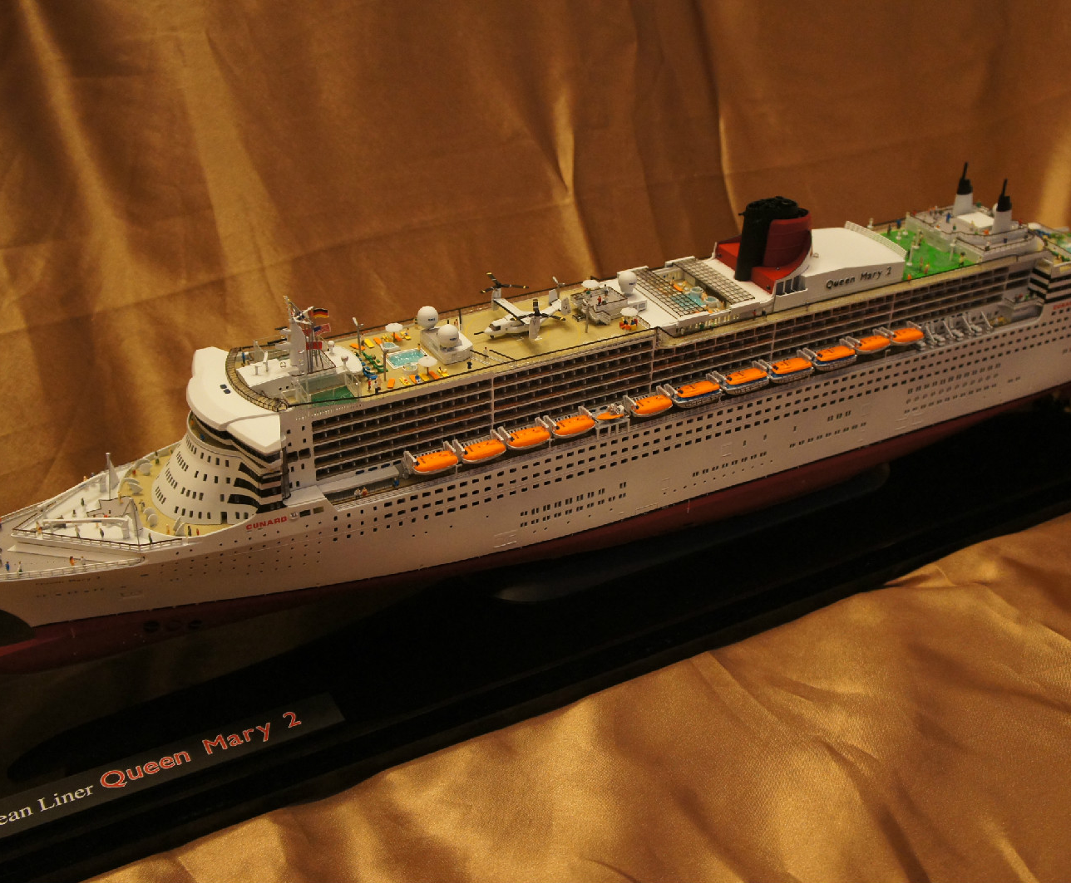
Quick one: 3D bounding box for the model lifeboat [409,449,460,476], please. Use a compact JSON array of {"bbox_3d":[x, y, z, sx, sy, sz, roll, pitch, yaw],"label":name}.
[{"bbox_3d":[-0.051,0.011,0.619,0.025,0.009,0.011,-15,35,-24],"label":"model lifeboat"}]

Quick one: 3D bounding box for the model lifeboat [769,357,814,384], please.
[{"bbox_3d":[0.156,-0.043,0.740,0.033,0.011,0.013,-15,36,-24],"label":"model lifeboat"}]

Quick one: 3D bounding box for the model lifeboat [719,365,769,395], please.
[{"bbox_3d":[0.124,-0.036,0.724,0.033,0.011,0.013,-15,36,-24],"label":"model lifeboat"}]

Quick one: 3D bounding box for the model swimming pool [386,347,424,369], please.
[{"bbox_3d":[-0.069,-0.045,0.656,0.022,0.002,0.016,-15,36,-24],"label":"model swimming pool"}]

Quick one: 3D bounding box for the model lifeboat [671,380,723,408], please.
[{"bbox_3d":[0.094,-0.028,0.711,0.033,0.011,0.013,-15,36,-24],"label":"model lifeboat"}]

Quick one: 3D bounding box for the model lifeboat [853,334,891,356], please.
[{"bbox_3d":[0.204,-0.058,0.736,0.025,0.009,0.011,-15,35,-24],"label":"model lifeboat"}]

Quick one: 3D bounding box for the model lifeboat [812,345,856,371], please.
[{"bbox_3d":[0.185,-0.051,0.753,0.033,0.011,0.013,-15,36,-24],"label":"model lifeboat"}]

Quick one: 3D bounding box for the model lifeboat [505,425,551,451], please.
[{"bbox_3d":[-0.003,-0.001,0.641,0.025,0.009,0.011,-15,35,-24],"label":"model lifeboat"}]

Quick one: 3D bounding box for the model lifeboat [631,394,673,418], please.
[{"bbox_3d":[0.065,-0.019,0.673,0.025,0.009,0.011,-15,35,-24],"label":"model lifeboat"}]

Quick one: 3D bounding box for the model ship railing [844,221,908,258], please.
[{"bbox_3d":[0.213,-0.127,0.759,0.003,0.007,0.056,-15,35,-24],"label":"model ship railing"}]

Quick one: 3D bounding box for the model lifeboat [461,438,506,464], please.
[{"bbox_3d":[-0.028,0.005,0.653,0.026,0.009,0.011,-15,36,-24],"label":"model lifeboat"}]

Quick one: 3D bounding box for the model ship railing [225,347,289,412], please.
[{"bbox_3d":[-0.145,-0.030,0.618,0.018,0.004,0.072,-15,36,-24],"label":"model ship railing"}]

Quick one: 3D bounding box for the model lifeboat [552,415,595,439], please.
[{"bbox_3d":[0.021,-0.007,0.652,0.025,0.009,0.011,-15,35,-24],"label":"model lifeboat"}]

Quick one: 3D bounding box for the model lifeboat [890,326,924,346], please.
[{"bbox_3d":[0.236,-0.067,0.775,0.026,0.009,0.011,-15,36,-24],"label":"model lifeboat"}]

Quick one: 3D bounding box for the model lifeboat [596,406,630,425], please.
[{"bbox_3d":[0.042,-0.015,0.657,0.019,0.007,0.007,-15,35,-24],"label":"model lifeboat"}]

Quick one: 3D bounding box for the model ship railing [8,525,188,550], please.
[{"bbox_3d":[-0.206,0.047,0.571,0.082,0.004,0.008,3,32,2],"label":"model ship railing"}]

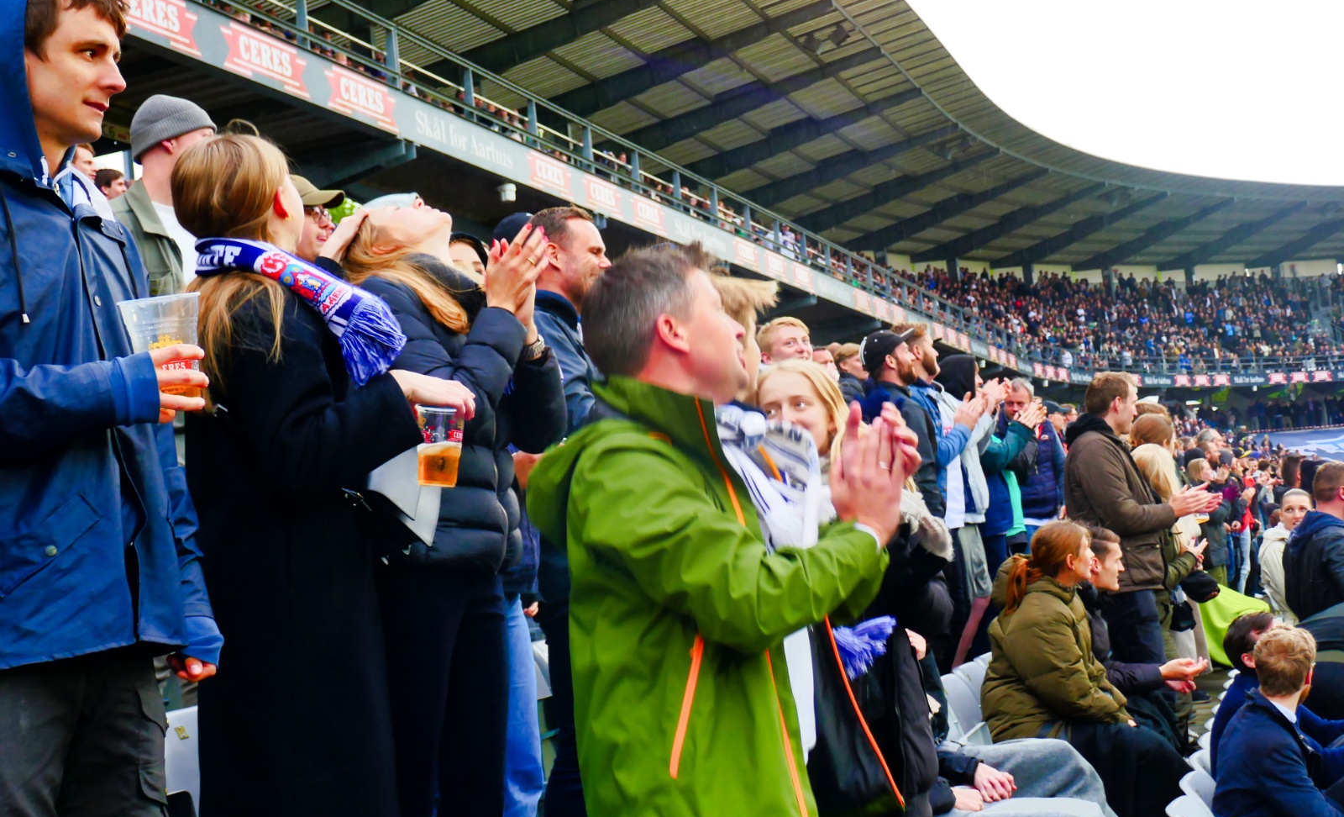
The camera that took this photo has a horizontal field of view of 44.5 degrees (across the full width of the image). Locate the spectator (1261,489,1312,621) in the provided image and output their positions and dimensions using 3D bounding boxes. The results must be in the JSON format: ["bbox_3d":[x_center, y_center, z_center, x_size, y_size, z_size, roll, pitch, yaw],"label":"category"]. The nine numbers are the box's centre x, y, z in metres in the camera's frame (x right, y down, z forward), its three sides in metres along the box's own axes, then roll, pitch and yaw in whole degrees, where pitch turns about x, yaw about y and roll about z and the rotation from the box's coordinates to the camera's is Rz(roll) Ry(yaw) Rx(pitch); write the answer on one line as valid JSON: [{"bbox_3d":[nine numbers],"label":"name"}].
[{"bbox_3d":[3.166,1.253,8.367,0.380,1.680,0.480,-1,-2,25],"label":"spectator"}]

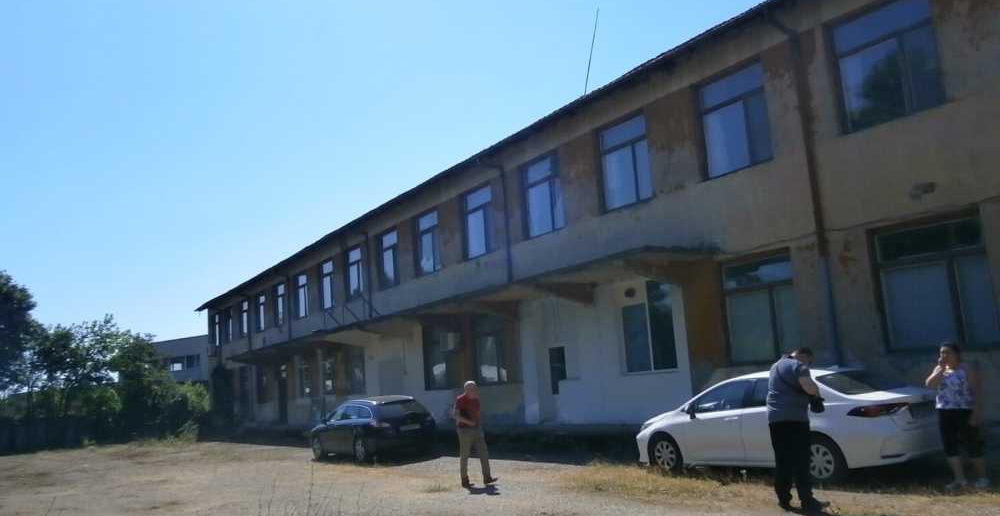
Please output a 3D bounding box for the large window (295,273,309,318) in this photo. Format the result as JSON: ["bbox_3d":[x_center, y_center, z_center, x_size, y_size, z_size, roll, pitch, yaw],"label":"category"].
[{"bbox_3d":[-9.580,1.819,36.842,0.160,2.240,1.790,5,-13,-34],"label":"large window"}]

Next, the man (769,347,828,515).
[{"bbox_3d":[3.205,1.824,8.093,0.560,1.702,0.520,0,-10,-18],"label":"man"}]

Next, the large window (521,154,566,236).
[{"bbox_3d":[1.090,-1.574,19.236,0.130,1.840,1.480,3,-12,-34],"label":"large window"}]

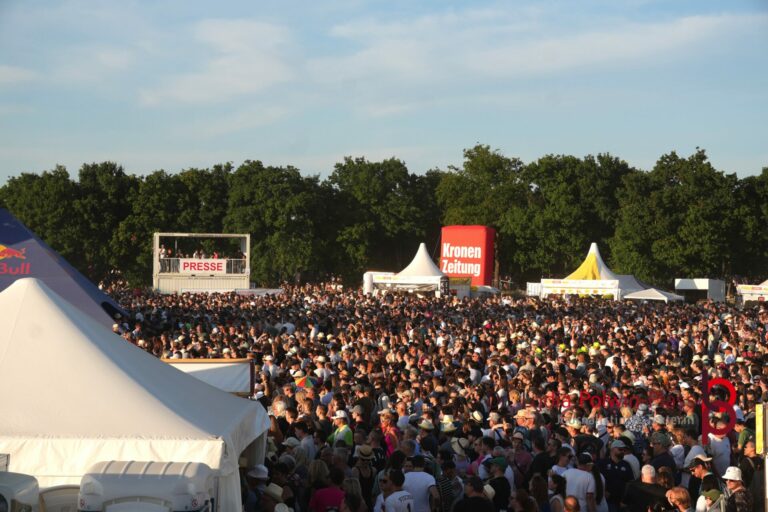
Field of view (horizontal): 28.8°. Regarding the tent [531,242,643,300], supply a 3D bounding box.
[{"bbox_3d":[12.124,1.555,86.000,4.900,4.850,4.900,0,0,29],"label":"tent"}]

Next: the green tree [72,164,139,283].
[{"bbox_3d":[-23.416,-2.067,126.000,6.300,11.700,6.300,0,0,0],"label":"green tree"}]

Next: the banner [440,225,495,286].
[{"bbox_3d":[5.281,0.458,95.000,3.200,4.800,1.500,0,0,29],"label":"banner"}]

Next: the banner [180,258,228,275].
[{"bbox_3d":[-11.363,0.693,94.000,2.950,0.950,0.050,0,0,-8],"label":"banner"}]

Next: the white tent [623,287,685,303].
[{"bbox_3d":[15.251,3.028,84.500,2.750,2.500,2.750,0,0,30],"label":"white tent"}]

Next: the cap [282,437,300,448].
[{"bbox_3d":[-1.301,2.623,21.000,0.260,0.140,0.180,0,0,-14],"label":"cap"}]

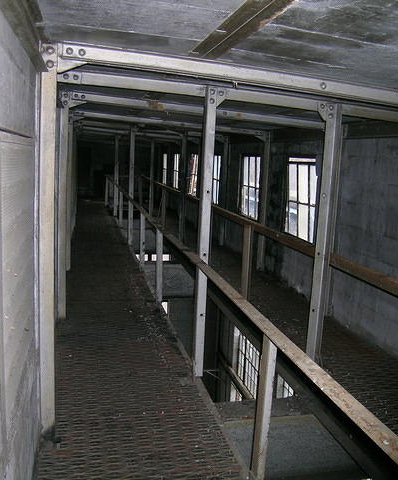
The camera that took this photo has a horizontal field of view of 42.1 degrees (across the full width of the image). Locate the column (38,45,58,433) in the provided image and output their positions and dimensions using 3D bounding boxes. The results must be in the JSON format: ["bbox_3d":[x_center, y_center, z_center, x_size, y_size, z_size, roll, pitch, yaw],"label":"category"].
[{"bbox_3d":[-0.860,0.045,2.974,0.082,2.243,0.084,0,9,-13],"label":"column"}]

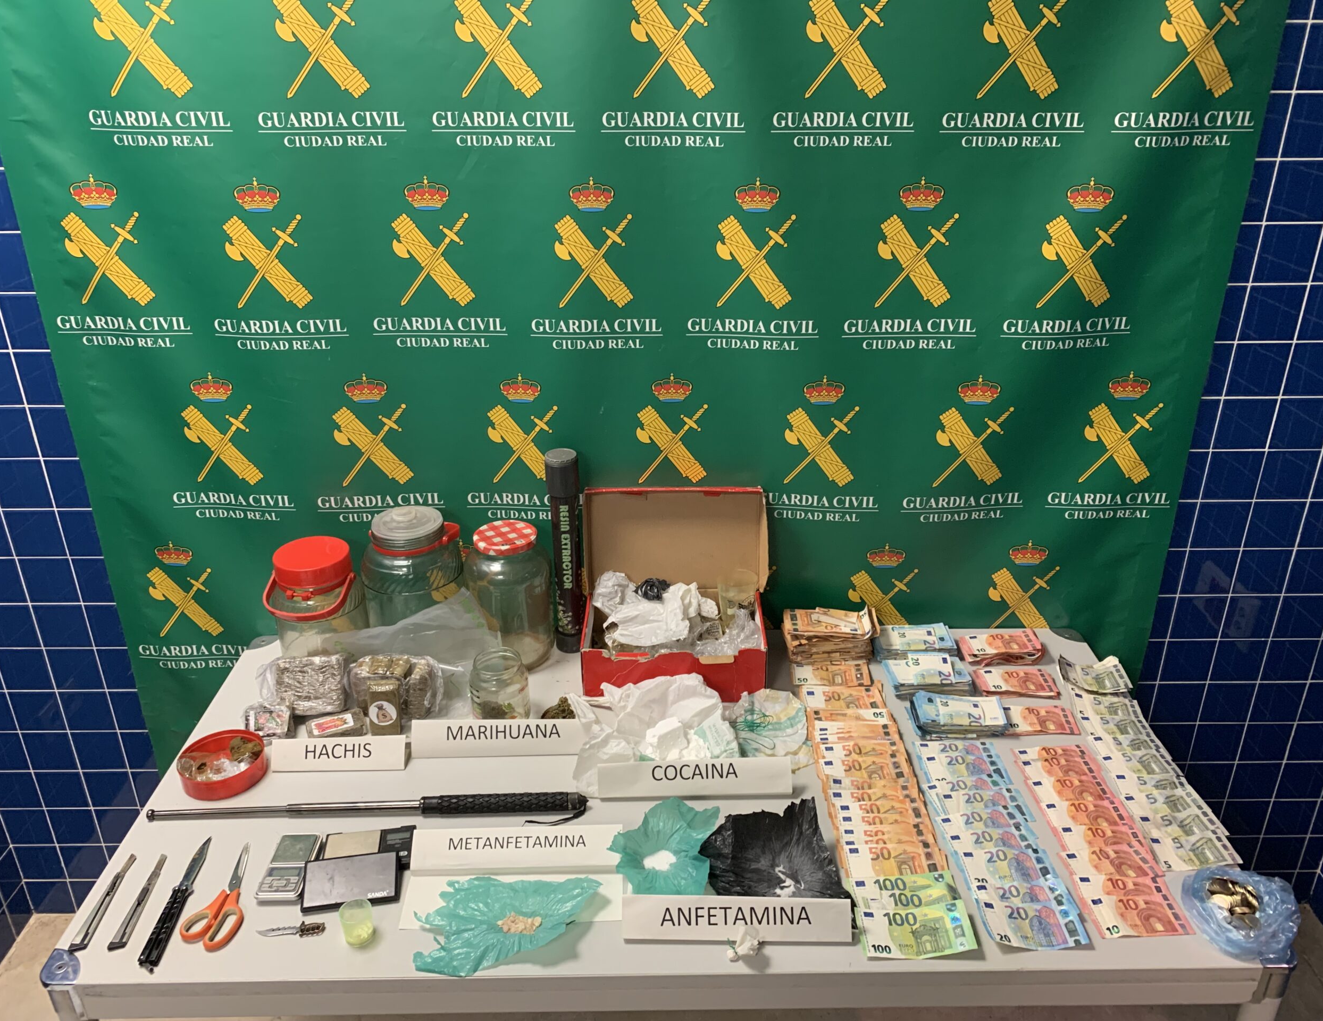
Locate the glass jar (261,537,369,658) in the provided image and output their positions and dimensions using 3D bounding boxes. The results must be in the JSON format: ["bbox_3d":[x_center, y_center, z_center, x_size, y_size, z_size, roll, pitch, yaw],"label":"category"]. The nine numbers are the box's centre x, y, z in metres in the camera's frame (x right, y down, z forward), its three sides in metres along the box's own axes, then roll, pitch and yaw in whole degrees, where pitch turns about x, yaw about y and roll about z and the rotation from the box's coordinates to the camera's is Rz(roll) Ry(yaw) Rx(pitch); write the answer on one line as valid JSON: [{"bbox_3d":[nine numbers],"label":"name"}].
[{"bbox_3d":[-0.626,0.187,1.876,0.168,0.240,0.170,-1,25,0],"label":"glass jar"}]

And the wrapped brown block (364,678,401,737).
[{"bbox_3d":[-0.468,0.336,1.736,0.050,0.087,0.030,-3,20,-4],"label":"wrapped brown block"}]

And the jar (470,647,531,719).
[{"bbox_3d":[-0.277,0.306,1.760,0.103,0.115,0.103,-1,25,0],"label":"jar"}]

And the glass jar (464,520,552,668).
[{"bbox_3d":[-0.284,0.159,1.917,0.160,0.249,0.160,-1,25,0],"label":"glass jar"}]

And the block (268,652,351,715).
[{"bbox_3d":[-0.610,0.306,1.789,0.120,0.100,0.034,-2,13,-2],"label":"block"}]

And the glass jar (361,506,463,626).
[{"bbox_3d":[-0.455,0.151,1.896,0.185,0.284,0.185,-1,25,0],"label":"glass jar"}]

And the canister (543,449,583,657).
[{"bbox_3d":[-0.178,0.085,1.899,0.055,0.395,0.055,-1,25,0],"label":"canister"}]

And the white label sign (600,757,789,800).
[{"bbox_3d":[0.053,0.410,1.590,0.298,0.048,0.050,-1,25,-1],"label":"white label sign"}]

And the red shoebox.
[{"bbox_3d":[0.024,0.147,1.857,0.330,0.315,0.230,0,25,2],"label":"red shoebox"}]

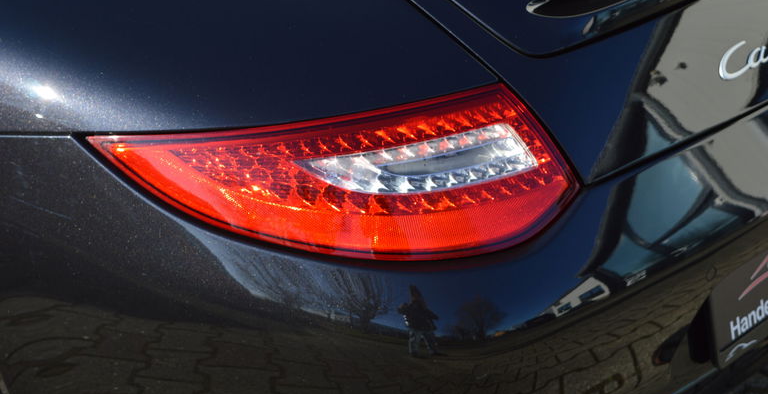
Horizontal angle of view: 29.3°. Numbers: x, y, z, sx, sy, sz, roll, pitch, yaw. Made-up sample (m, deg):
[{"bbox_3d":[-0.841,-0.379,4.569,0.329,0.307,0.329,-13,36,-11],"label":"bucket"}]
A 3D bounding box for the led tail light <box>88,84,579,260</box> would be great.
[{"bbox_3d":[-0.057,-0.039,1.607,0.529,0.167,0.191,-6,31,-6],"label":"led tail light"}]

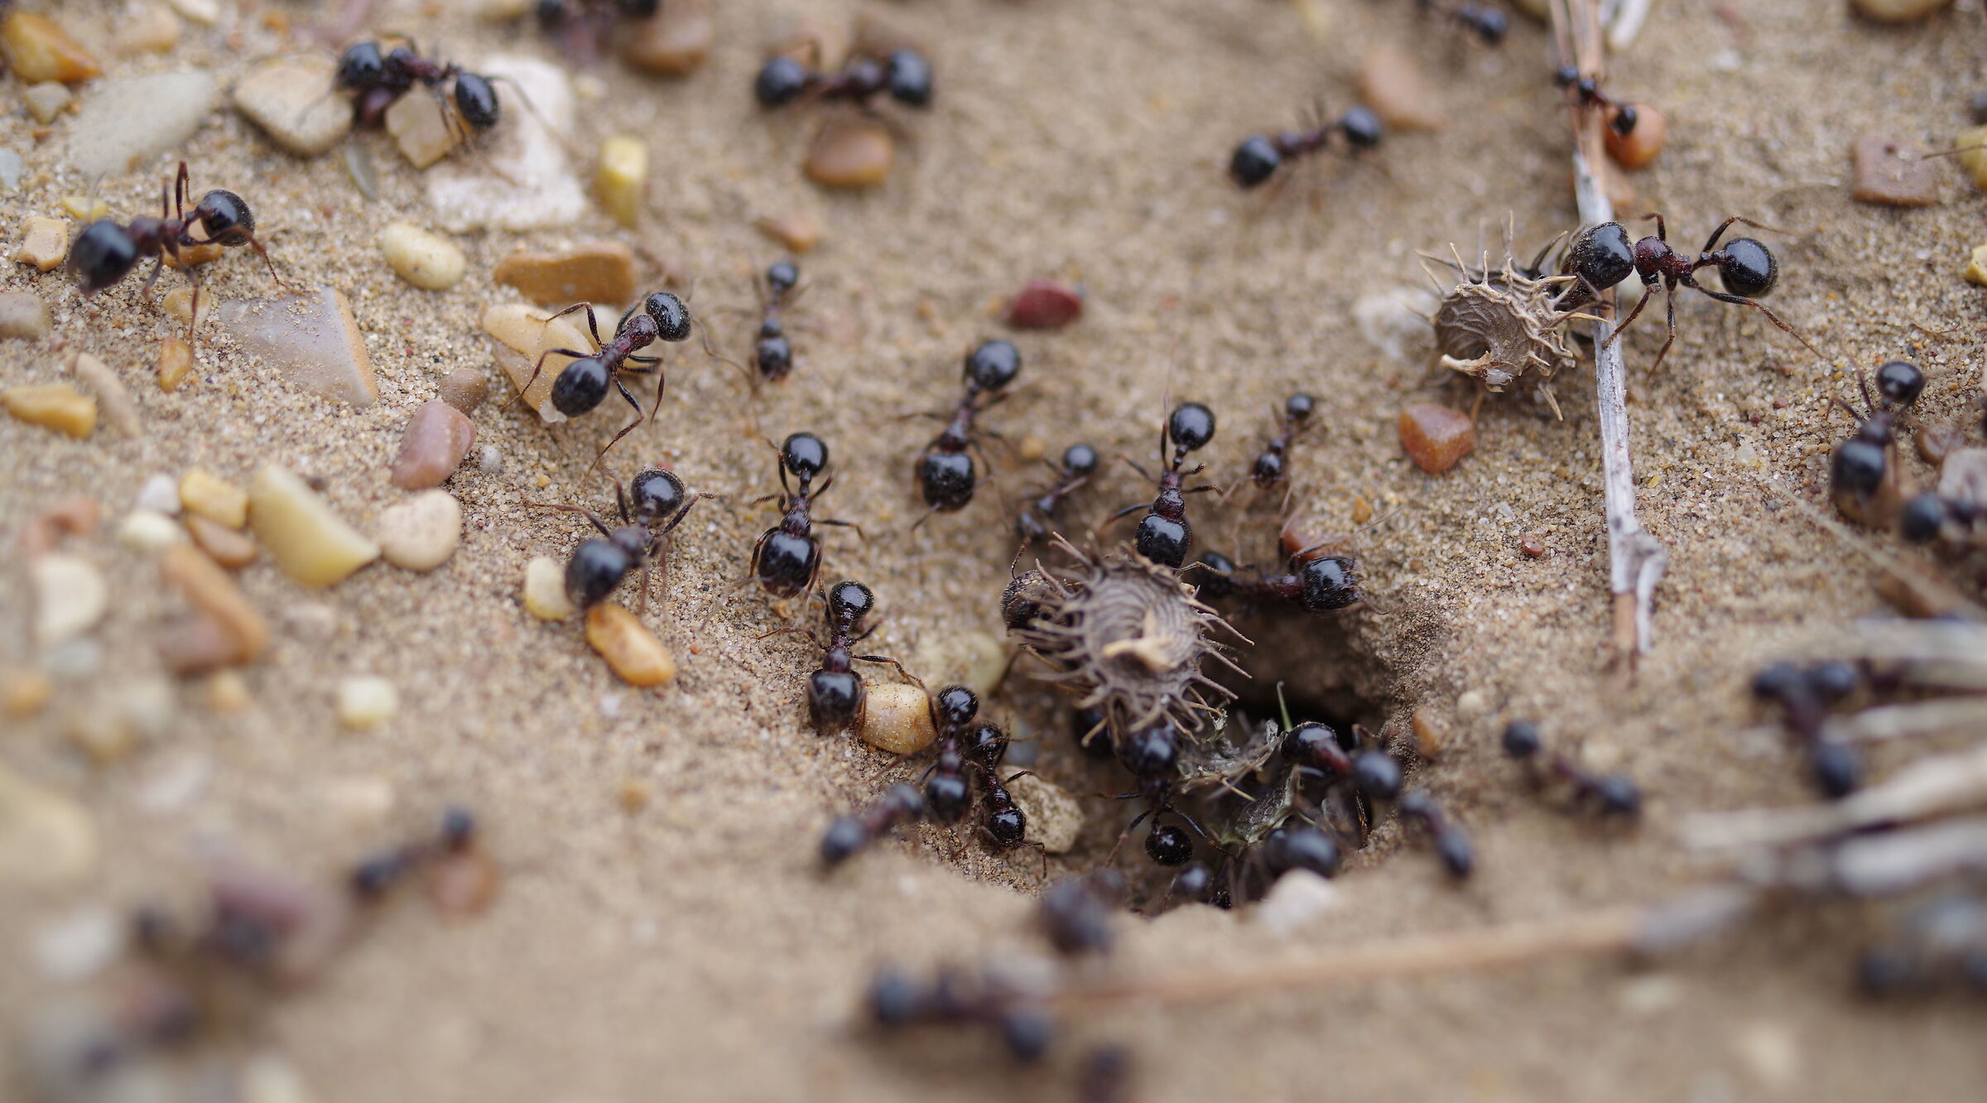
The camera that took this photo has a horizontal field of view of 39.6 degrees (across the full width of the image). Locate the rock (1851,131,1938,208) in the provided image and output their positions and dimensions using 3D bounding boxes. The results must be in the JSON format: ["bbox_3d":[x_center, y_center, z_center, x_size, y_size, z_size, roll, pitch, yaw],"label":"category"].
[{"bbox_3d":[0.048,-0.021,0.148,0.004,0.002,0.004,-2,48,-2],"label":"rock"}]

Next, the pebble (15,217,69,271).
[{"bbox_3d":[-0.045,-0.014,0.130,0.002,0.002,0.003,-10,44,-11],"label":"pebble"}]

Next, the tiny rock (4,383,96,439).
[{"bbox_3d":[-0.042,-0.006,0.122,0.004,0.002,0.002,19,51,16],"label":"tiny rock"}]

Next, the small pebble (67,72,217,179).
[{"bbox_3d":[-0.039,-0.020,0.127,0.008,0.002,0.004,-33,55,-27],"label":"small pebble"}]

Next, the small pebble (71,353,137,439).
[{"bbox_3d":[-0.043,-0.008,0.134,0.002,0.001,0.004,-17,50,-15],"label":"small pebble"}]

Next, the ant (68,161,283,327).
[{"bbox_3d":[-0.037,-0.014,0.124,0.010,0.005,0.007,-19,46,-19],"label":"ant"}]

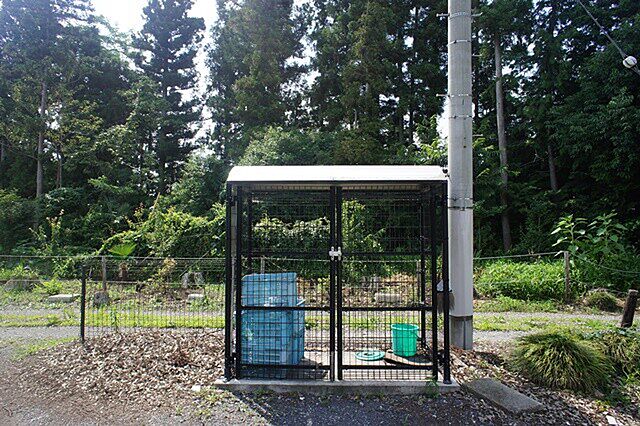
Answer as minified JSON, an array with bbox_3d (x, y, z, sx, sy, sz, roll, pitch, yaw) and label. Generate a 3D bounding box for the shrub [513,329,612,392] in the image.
[{"bbox_3d":[2.270,1.290,4.020,0.950,0.430,0.880,0,-1,0],"label":"shrub"}]

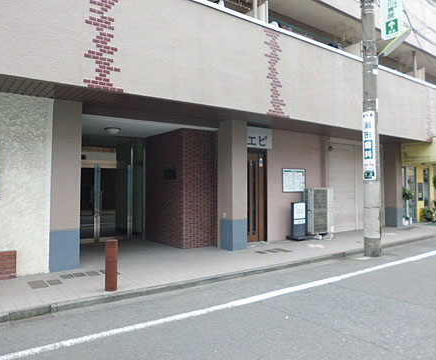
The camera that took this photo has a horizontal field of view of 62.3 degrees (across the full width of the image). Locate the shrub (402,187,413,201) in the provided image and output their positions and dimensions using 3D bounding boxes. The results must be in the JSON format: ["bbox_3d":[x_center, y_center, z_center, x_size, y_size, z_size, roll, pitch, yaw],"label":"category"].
[{"bbox_3d":[7.258,0.517,13.800,0.420,0.530,0.420,1,-1,-36],"label":"shrub"}]

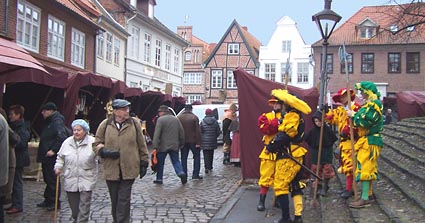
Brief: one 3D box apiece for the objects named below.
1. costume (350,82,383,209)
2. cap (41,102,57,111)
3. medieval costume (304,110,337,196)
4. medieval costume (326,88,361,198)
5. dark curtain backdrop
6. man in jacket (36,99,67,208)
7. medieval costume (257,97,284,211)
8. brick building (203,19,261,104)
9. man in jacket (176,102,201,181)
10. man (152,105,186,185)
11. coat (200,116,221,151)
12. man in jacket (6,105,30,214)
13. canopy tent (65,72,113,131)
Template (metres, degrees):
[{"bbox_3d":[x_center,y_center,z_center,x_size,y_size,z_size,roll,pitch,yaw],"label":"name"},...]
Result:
[{"bbox_3d":[2.244,0.495,6.800,0.470,1.840,0.560,0,0,19],"label":"costume"},{"bbox_3d":[-2.713,-0.083,7.720,0.260,0.135,0.200,0,0,-20],"label":"cap"},{"bbox_3d":[1.851,0.720,8.000,0.550,1.480,0.350,0,0,18],"label":"medieval costume"},{"bbox_3d":[2.117,0.521,7.600,0.620,1.790,0.500,0,0,37],"label":"medieval costume"},{"bbox_3d":[1.448,0.290,10.400,1.880,2.500,0.150,0,0,0],"label":"dark curtain backdrop"},{"bbox_3d":[-2.654,0.725,7.740,0.520,1.750,0.550,0,0,-18],"label":"man in jacket"},{"bbox_3d":[0.979,0.690,7.550,0.520,1.800,0.450,0,0,-14],"label":"medieval costume"},{"bbox_3d":[2.340,-3.930,52.000,6.000,11.100,8.000,0,0,7],"label":"brick building"},{"bbox_3d":[-0.545,0.720,11.050,0.620,1.760,0.450,0,0,5],"label":"man in jacket"},{"bbox_3d":[-0.947,0.725,10.280,0.640,1.750,0.550,0,0,-27],"label":"man"},{"bbox_3d":[-0.051,0.533,11.850,0.510,0.920,0.360,0,0,3],"label":"coat"},{"bbox_3d":[-3.014,0.746,7.250,0.400,1.690,0.500,0,0,-9],"label":"man in jacket"},{"bbox_3d":[-3.900,0.300,12.400,1.750,2.500,2.000,0,0,6],"label":"canopy tent"}]

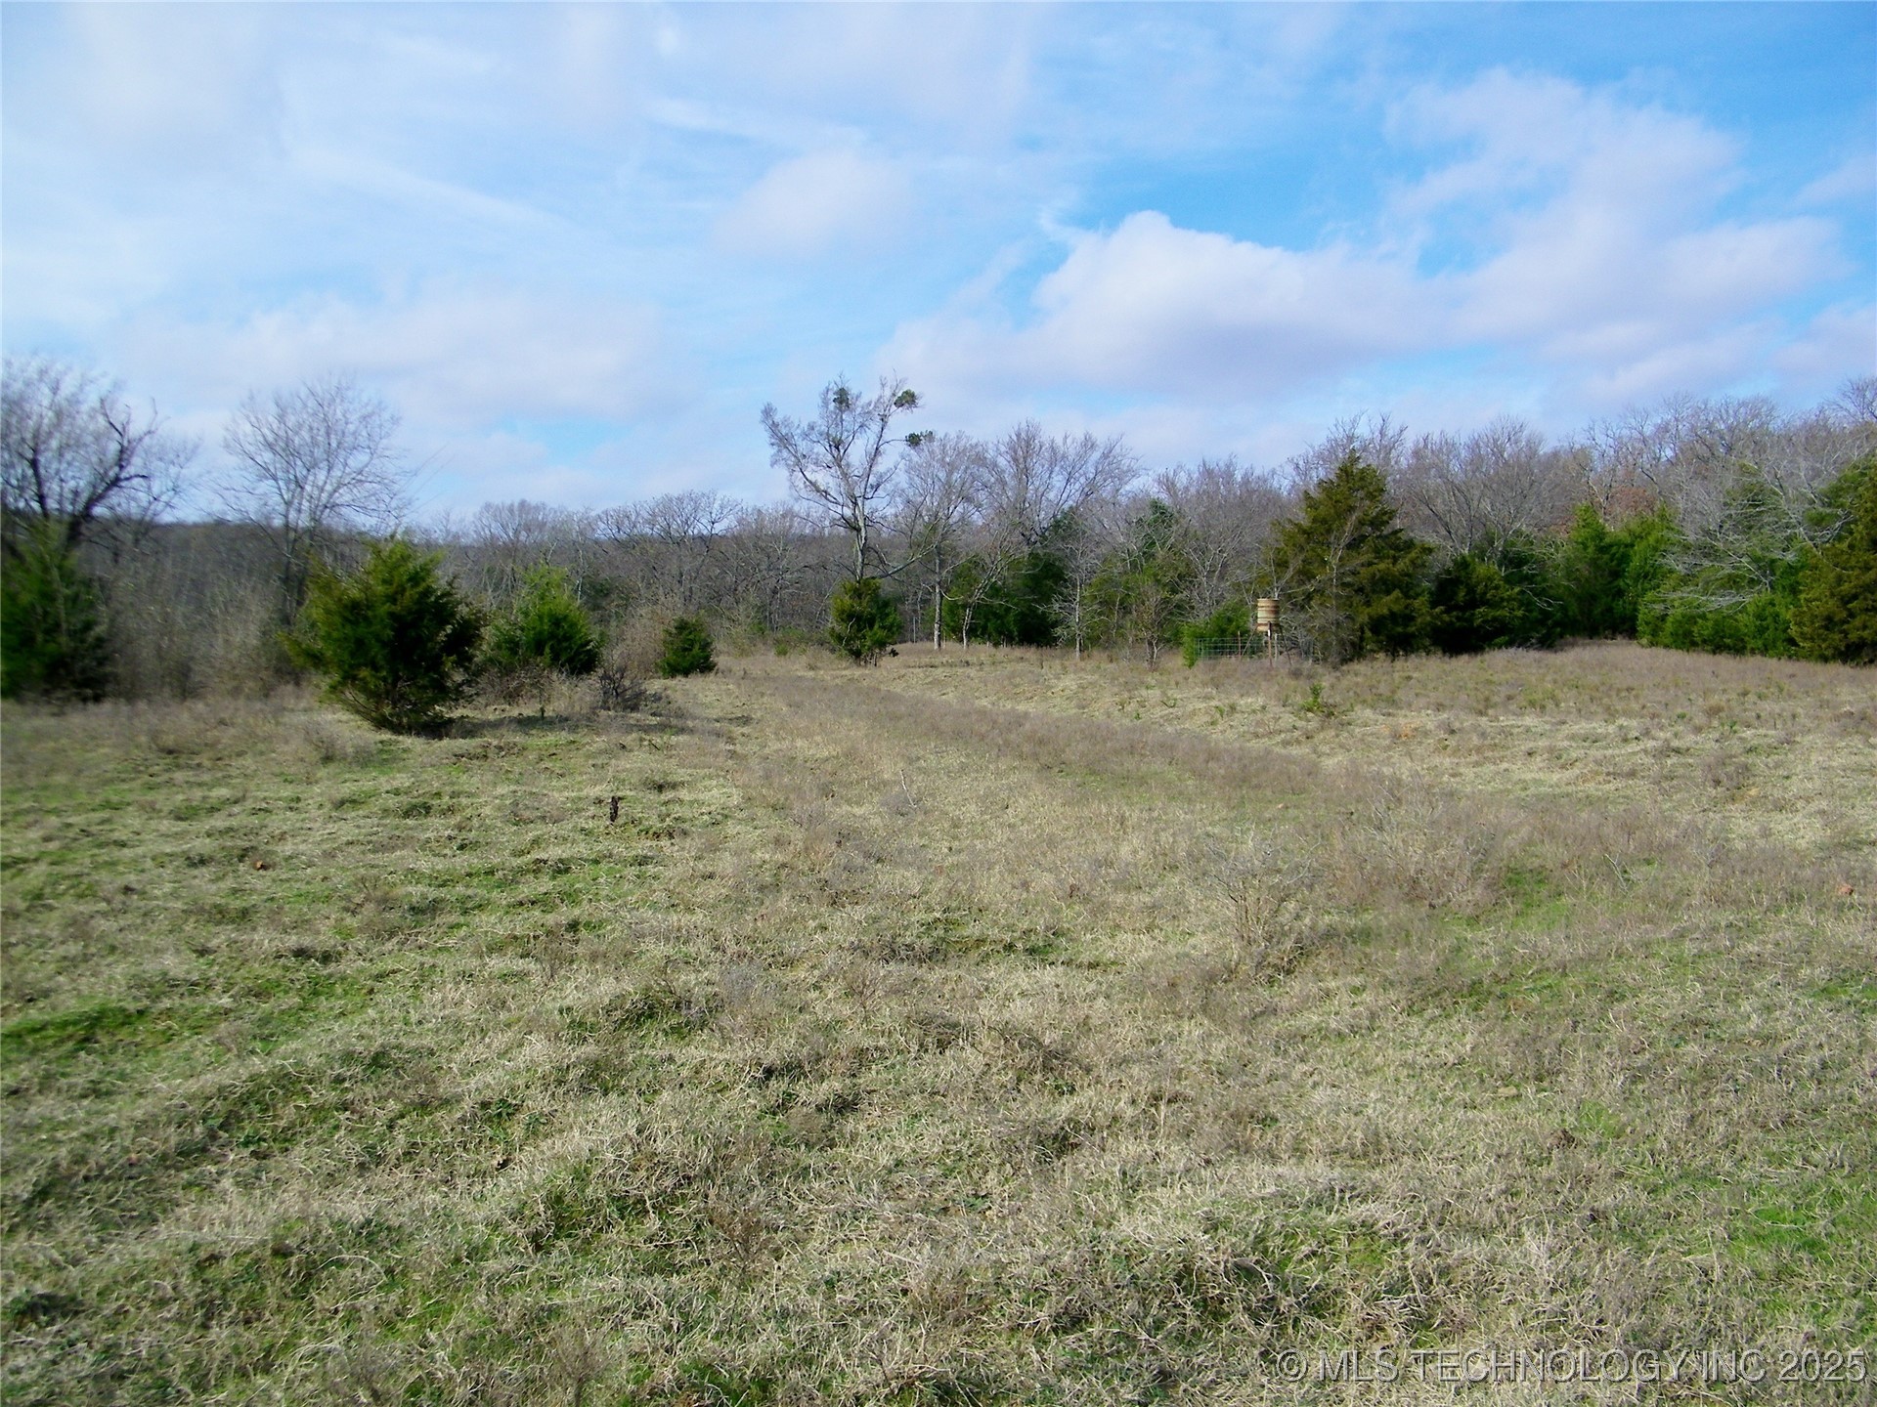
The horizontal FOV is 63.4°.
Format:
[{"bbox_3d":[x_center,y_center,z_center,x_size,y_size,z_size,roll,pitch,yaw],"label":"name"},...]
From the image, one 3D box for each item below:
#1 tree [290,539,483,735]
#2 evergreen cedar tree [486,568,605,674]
[{"bbox_3d":[-6.900,-0.826,19.000,2.350,2.420,2.300,0,4,0],"label":"tree"},{"bbox_3d":[-7.158,-1.434,27.500,2.100,2.150,2.050,0,4,0],"label":"evergreen cedar tree"}]

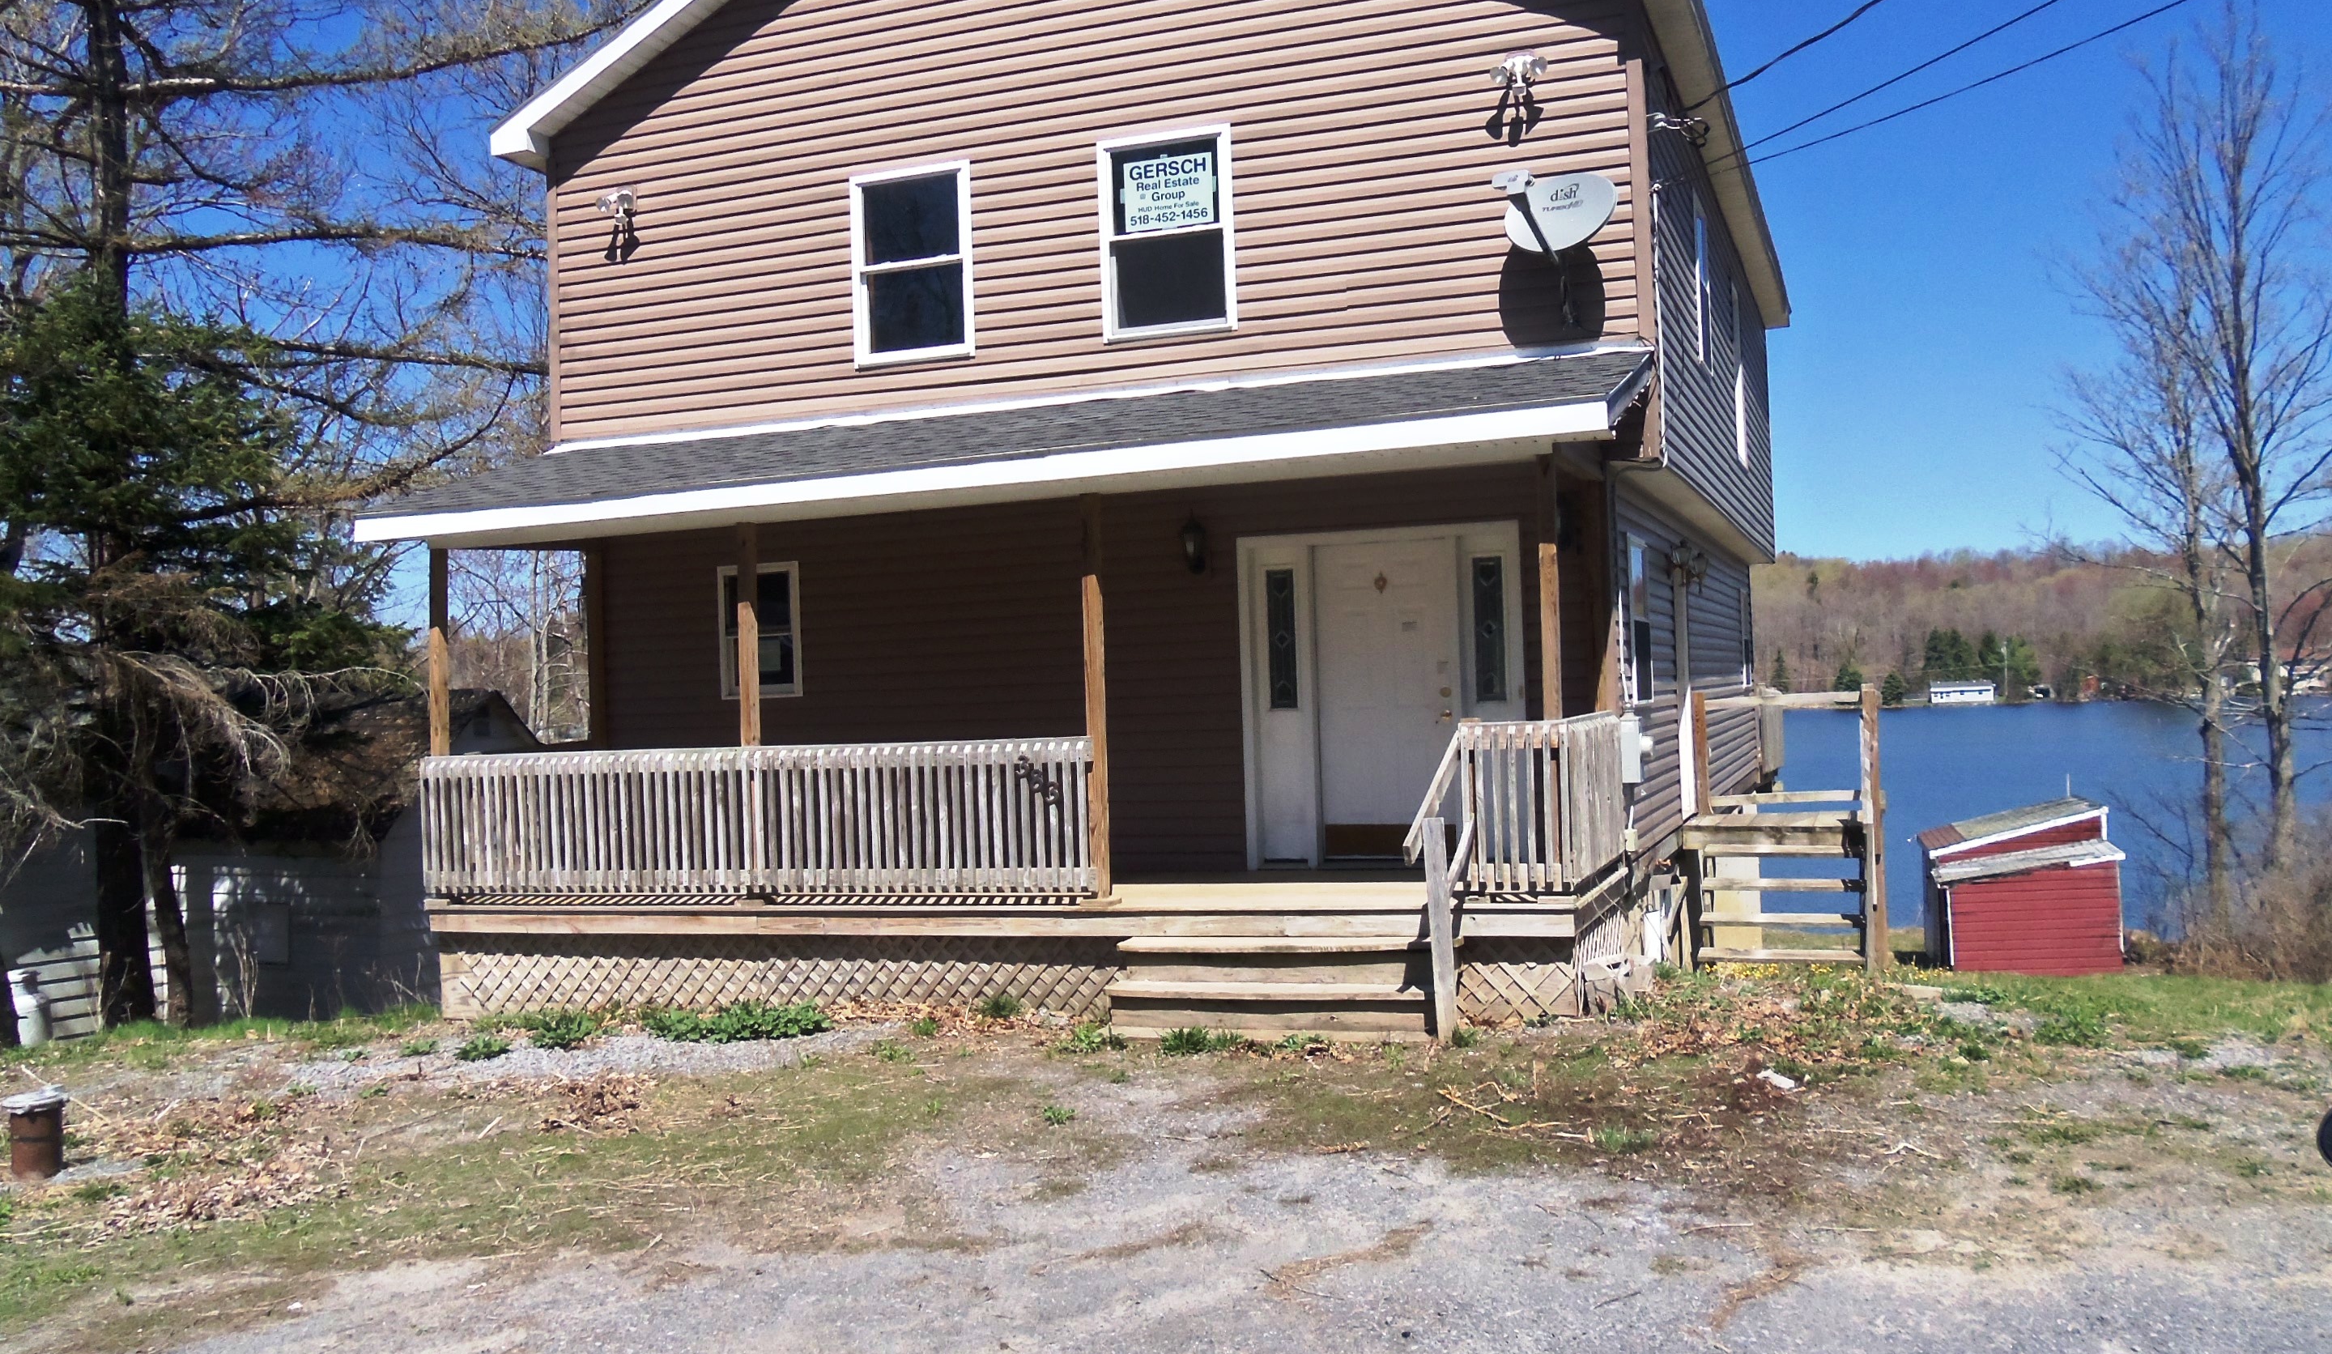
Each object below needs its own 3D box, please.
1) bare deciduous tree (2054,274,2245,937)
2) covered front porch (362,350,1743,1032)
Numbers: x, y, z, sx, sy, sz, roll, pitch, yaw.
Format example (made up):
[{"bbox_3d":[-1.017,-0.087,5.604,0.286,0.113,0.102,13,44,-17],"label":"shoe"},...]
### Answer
[{"bbox_3d":[13.572,-0.992,26.000,2.700,9.400,2.700,-2,-1,21],"label":"bare deciduous tree"},{"bbox_3d":[-1.171,0.093,11.547,7.995,3.823,2.190,-2,-1,21],"label":"covered front porch"}]

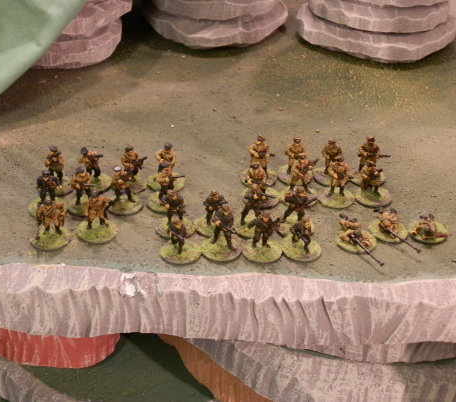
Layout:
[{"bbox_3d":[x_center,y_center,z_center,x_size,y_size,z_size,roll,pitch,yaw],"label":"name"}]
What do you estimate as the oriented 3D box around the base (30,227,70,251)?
[{"bbox_3d":[-0.110,0.023,0.586,0.025,0.002,0.025,2,30,0],"label":"base"}]

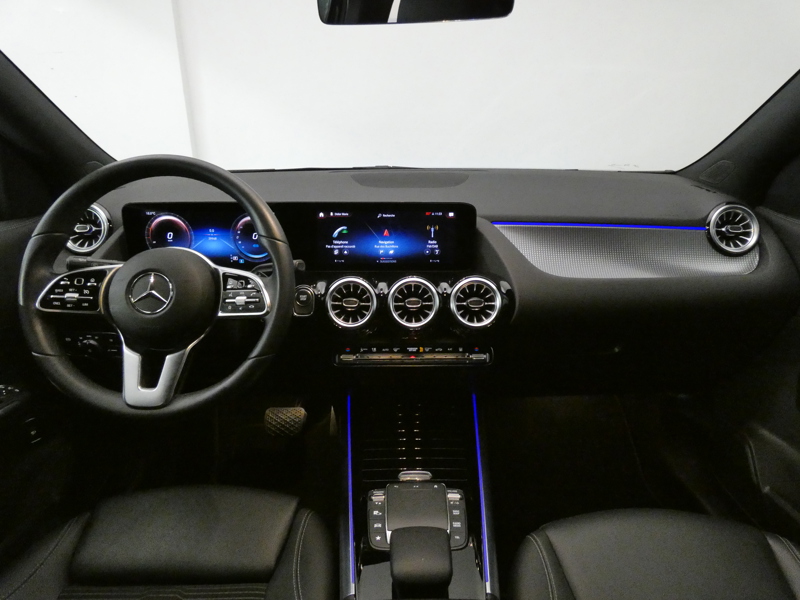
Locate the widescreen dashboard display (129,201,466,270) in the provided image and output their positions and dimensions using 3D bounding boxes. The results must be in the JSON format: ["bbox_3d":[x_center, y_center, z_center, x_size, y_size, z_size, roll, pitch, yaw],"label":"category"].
[{"bbox_3d":[-0.177,-0.112,0.815,0.618,0.119,0.030,0,2,0],"label":"widescreen dashboard display"}]

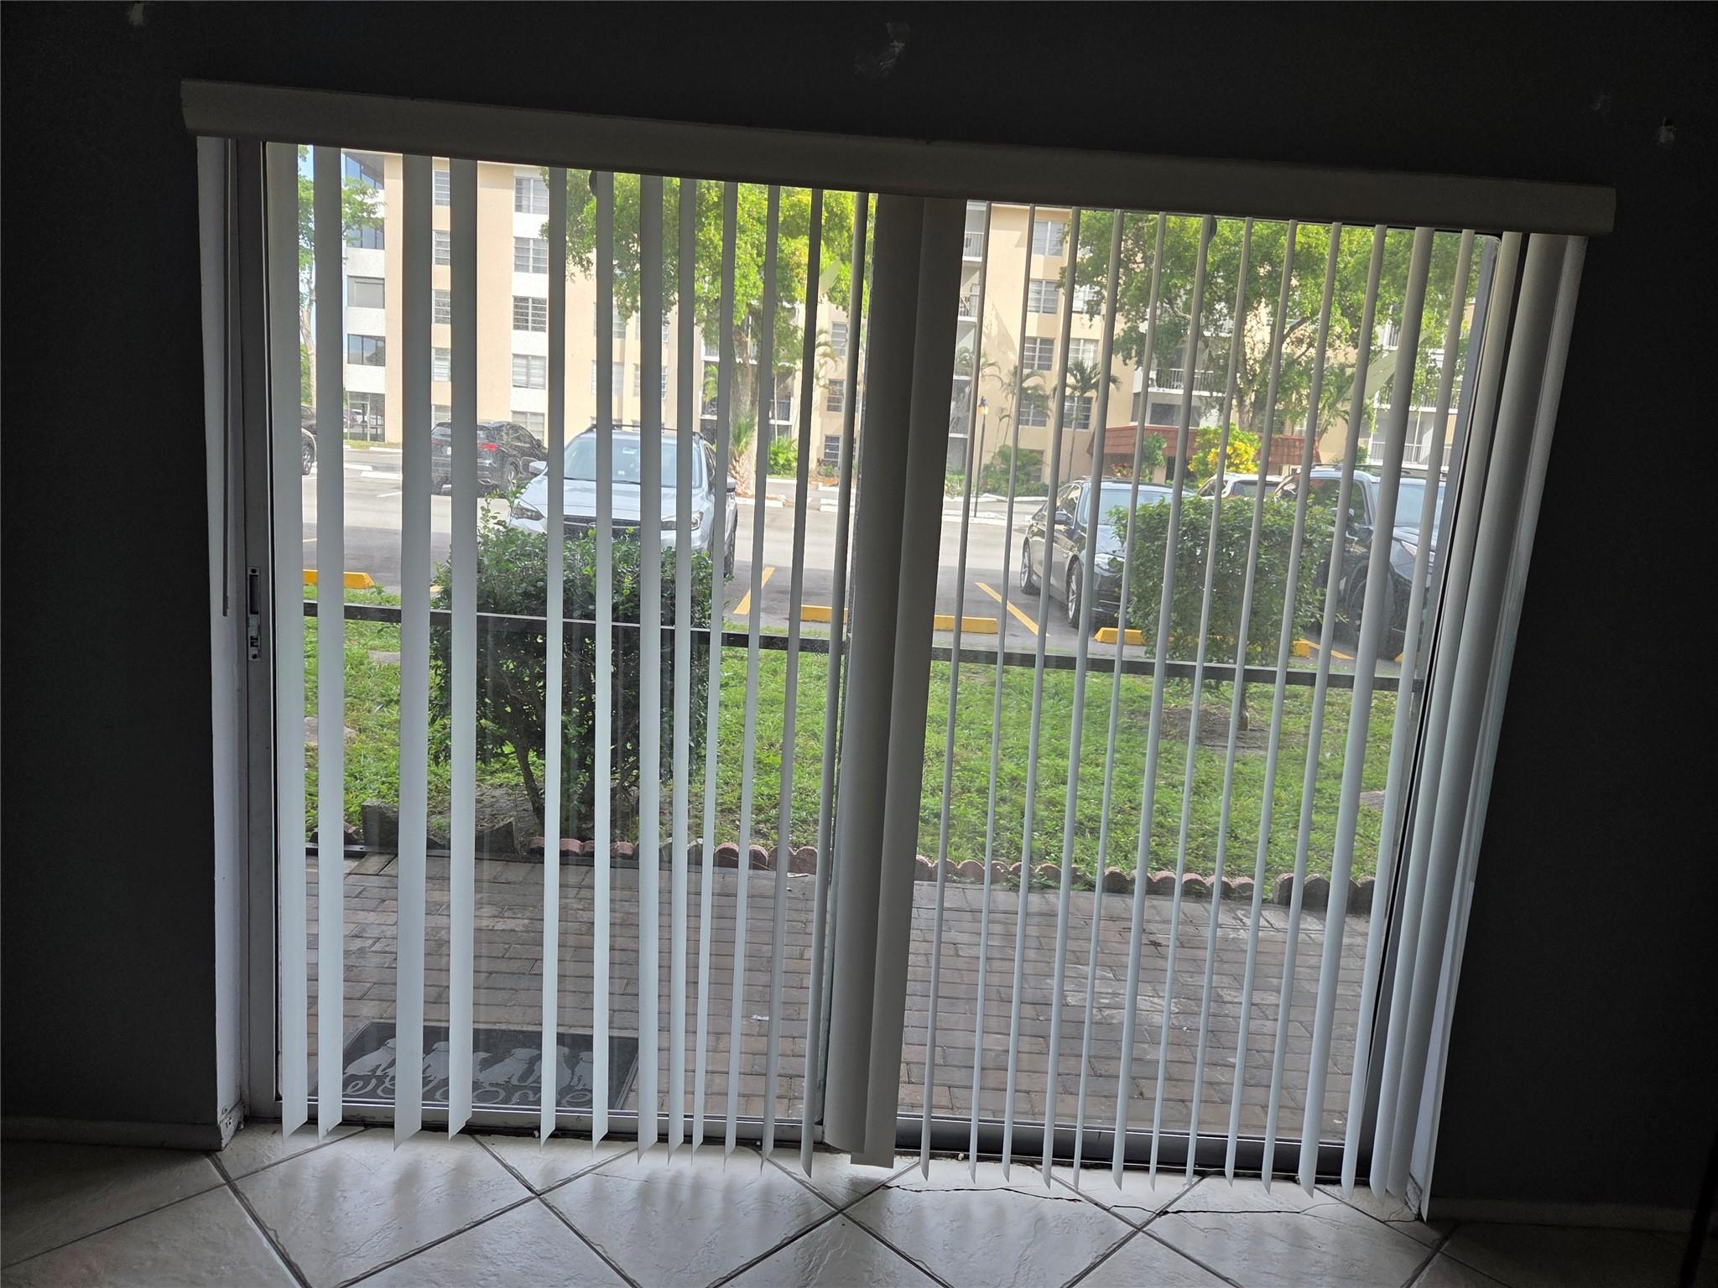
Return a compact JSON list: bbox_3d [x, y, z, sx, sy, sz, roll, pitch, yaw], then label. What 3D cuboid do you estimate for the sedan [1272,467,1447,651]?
[{"bbox_3d":[5.560,-0.921,11.714,1.820,1.720,4.610,3,9,-2],"label":"sedan"}]

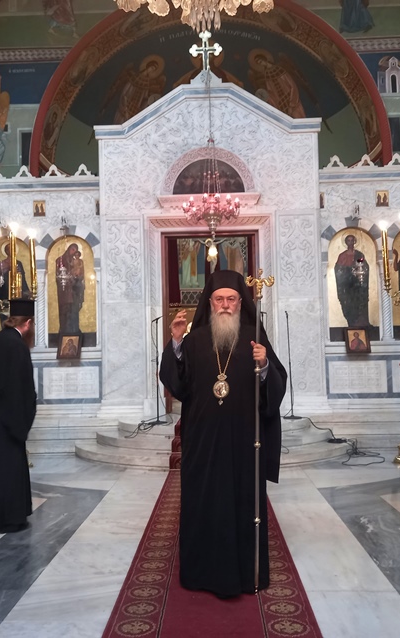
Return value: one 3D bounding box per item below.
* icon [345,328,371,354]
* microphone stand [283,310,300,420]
[{"bbox_3d":[2.341,0.332,9.072,0.345,0.400,0.040,-1,-22,1],"label":"icon"},{"bbox_3d":[1.254,0.620,8.426,0.260,1.452,0.260,-1,-3,1],"label":"microphone stand"}]

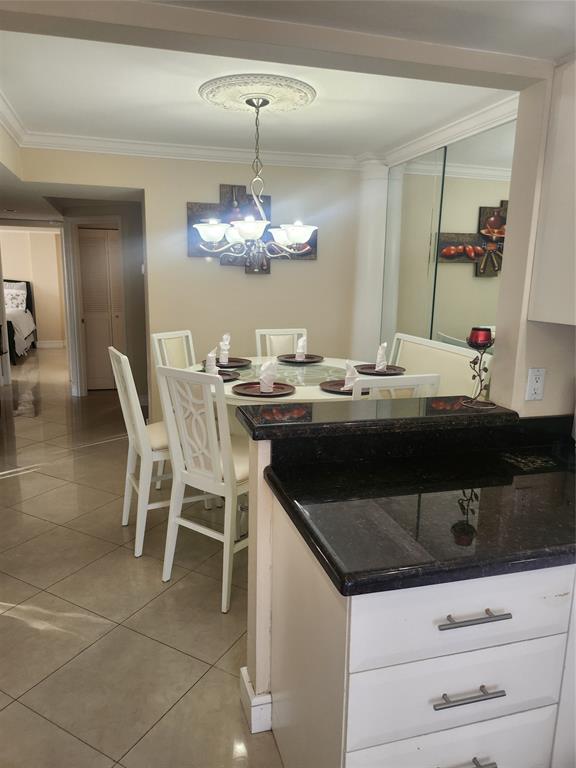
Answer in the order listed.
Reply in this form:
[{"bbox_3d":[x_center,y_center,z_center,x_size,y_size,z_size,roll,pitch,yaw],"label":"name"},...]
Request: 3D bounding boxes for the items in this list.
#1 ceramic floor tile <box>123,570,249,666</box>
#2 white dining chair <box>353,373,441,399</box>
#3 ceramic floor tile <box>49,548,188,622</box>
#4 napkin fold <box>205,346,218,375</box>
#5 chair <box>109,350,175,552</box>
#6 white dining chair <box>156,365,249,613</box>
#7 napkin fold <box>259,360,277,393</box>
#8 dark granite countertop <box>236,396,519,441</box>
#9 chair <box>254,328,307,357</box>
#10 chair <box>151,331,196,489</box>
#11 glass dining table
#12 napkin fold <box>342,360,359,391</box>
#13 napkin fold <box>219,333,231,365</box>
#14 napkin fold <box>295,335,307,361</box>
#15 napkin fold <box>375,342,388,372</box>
[{"bbox_3d":[-0.398,1.049,2.453,0.505,0.010,0.505,7,13,28],"label":"ceramic floor tile"},{"bbox_3d":[0.370,0.446,2.638,0.450,1.085,0.570,-3,12,-20],"label":"white dining chair"},{"bbox_3d":[-0.827,0.978,2.641,0.495,0.010,0.495,7,13,28],"label":"ceramic floor tile"},{"bbox_3d":[-0.441,-0.141,3.107,0.070,0.172,0.073,-2,12,-15],"label":"napkin fold"},{"bbox_3d":[-0.677,0.349,3.098,0.575,1.095,0.445,-5,13,-28],"label":"chair"},{"bbox_3d":[-0.291,0.444,2.651,0.445,1.095,0.575,9,14,35],"label":"white dining chair"},{"bbox_3d":[-0.102,-0.043,2.684,0.076,0.160,0.072,4,12,15],"label":"napkin fold"},{"bbox_3d":[0.306,0.111,1.837,0.915,0.046,0.255,-2,12,-15],"label":"dark granite countertop"},{"bbox_3d":[-0.020,0.153,4.060,0.450,1.085,0.570,0,11,-9],"label":"chair"},{"bbox_3d":[-0.614,0.212,3.788,0.575,1.095,0.445,9,14,34],"label":"chair"},{"bbox_3d":[0.013,0.384,3.447,1.450,0.915,1.450,-2,12,-15],"label":"glass dining table"},{"bbox_3d":[0.329,-0.052,2.775,0.088,0.160,0.075,-5,13,-30],"label":"napkin fold"},{"bbox_3d":[-0.416,-0.233,3.500,0.070,0.198,0.073,8,13,29],"label":"napkin fold"},{"bbox_3d":[0.089,-0.273,3.925,0.075,0.170,0.075,-2,12,-15],"label":"napkin fold"},{"bbox_3d":[0.594,-0.170,3.336,0.068,0.182,0.072,-1,11,-10],"label":"napkin fold"}]

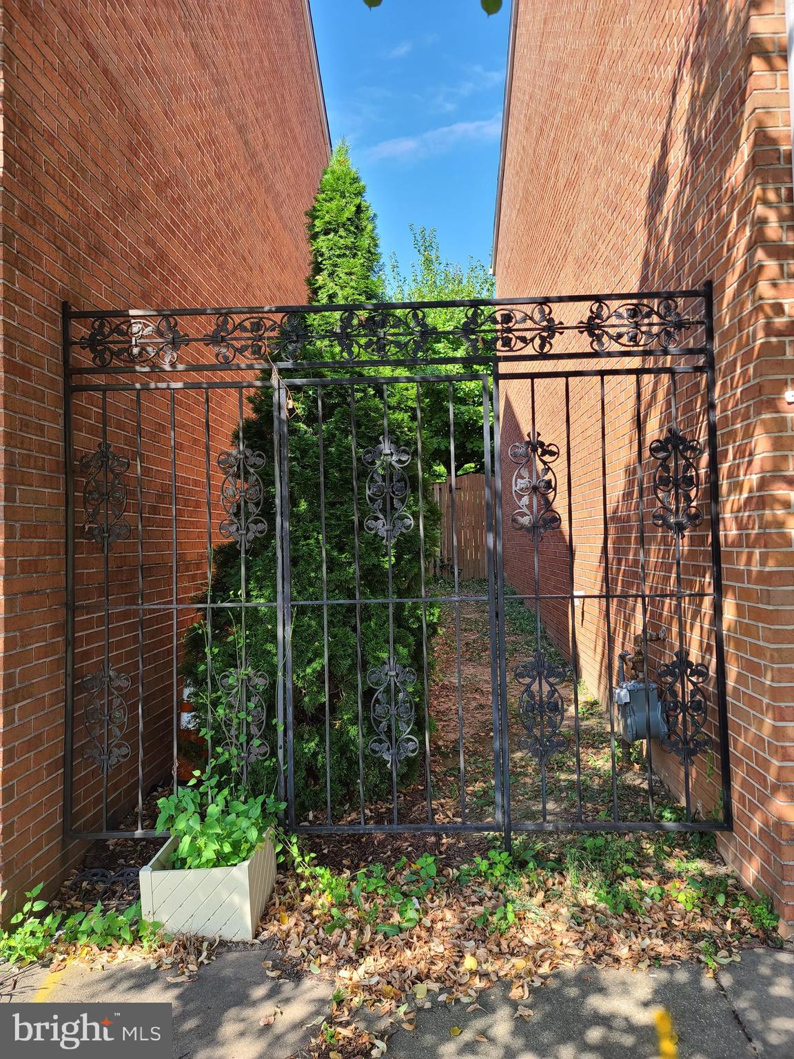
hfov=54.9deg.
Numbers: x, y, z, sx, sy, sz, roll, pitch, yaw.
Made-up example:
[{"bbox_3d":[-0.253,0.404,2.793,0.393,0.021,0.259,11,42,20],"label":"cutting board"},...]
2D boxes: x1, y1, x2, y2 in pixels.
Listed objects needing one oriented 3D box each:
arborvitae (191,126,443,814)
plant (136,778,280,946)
[{"bbox_3d":[-0.507,-0.417,4.419,1.430,3.620,1.430,-2,-1,3],"label":"arborvitae"},{"bbox_3d":[-0.676,1.183,2.838,0.410,0.500,0.400,-2,-1,3],"label":"plant"}]

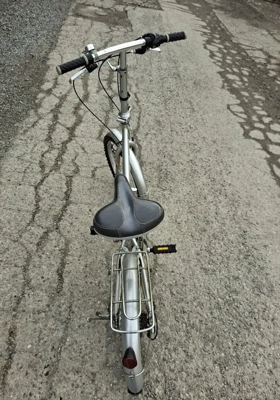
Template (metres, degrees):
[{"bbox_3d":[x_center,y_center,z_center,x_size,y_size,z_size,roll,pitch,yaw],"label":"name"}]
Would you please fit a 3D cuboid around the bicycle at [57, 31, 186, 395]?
[{"bbox_3d":[-0.050,-0.060,1.345,0.530,1.090,1.530,-2,44,-3],"label":"bicycle"}]

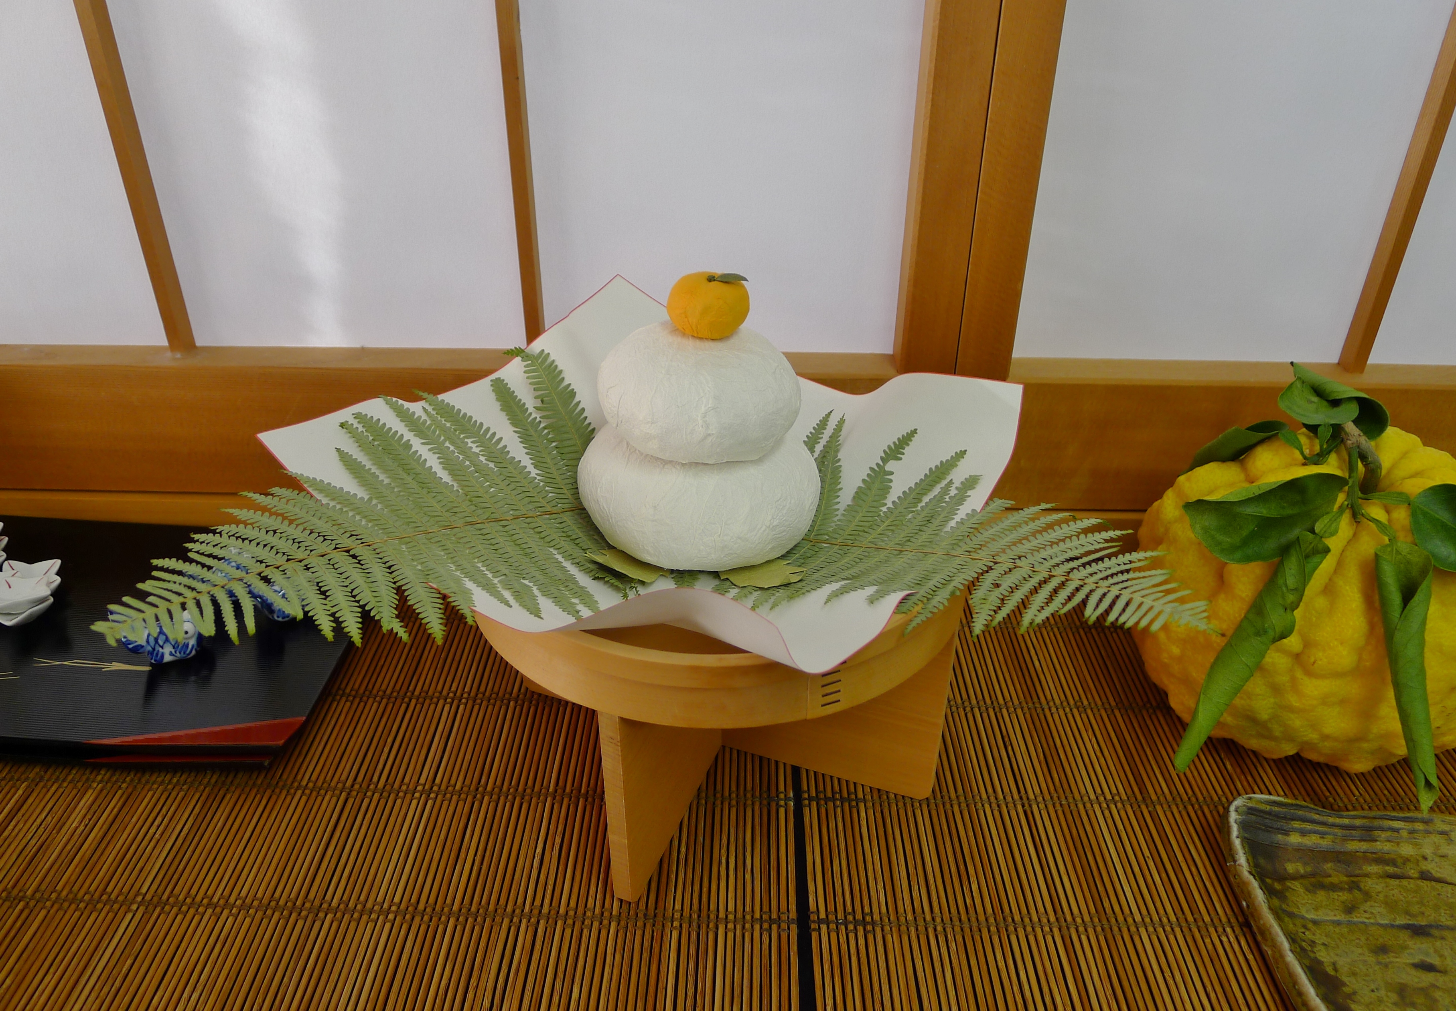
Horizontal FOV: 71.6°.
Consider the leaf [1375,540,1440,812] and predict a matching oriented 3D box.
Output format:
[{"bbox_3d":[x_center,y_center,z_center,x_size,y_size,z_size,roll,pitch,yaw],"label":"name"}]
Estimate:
[{"bbox_3d":[0.263,0.068,0.387,0.021,0.113,0.017,-12,12,7],"label":"leaf"}]

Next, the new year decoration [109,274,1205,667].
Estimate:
[{"bbox_3d":[-0.026,-0.036,0.429,0.439,0.127,0.248,1,29,0],"label":"new year decoration"}]

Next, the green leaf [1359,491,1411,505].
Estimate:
[{"bbox_3d":[0.249,-0.003,0.382,0.019,0.006,0.008,1,29,0],"label":"green leaf"}]

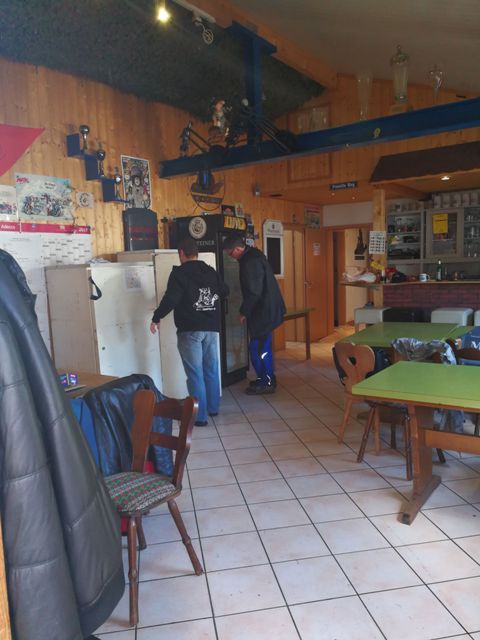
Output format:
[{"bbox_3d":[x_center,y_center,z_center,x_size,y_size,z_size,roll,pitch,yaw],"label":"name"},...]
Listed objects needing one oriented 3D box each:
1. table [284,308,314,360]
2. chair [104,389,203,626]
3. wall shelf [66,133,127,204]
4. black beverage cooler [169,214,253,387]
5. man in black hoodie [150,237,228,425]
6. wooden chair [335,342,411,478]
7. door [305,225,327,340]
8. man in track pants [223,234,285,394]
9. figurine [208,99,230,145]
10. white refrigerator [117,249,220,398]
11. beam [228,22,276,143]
[{"bbox_3d":[0.504,0.257,7.465,0.800,0.760,1.200,2,7,35],"label":"table"},{"bbox_3d":[-0.457,0.781,2.244,0.430,0.820,0.520,2,7,35],"label":"chair"},{"bbox_3d":[-1.468,-1.599,5.349,0.200,0.620,0.730,2,7,35],"label":"wall shelf"},{"bbox_3d":[-0.334,-0.244,6.344,0.660,2.040,0.610,2,7,35],"label":"black beverage cooler"},{"bbox_3d":[-0.462,0.093,4.660,0.600,1.690,0.450,-5,6,-28],"label":"man in black hoodie"},{"bbox_3d":[1.010,0.576,3.774,0.500,0.820,0.450,-6,7,-37],"label":"wooden chair"},{"bbox_3d":[1.525,-0.671,9.799,0.080,2.070,0.900,2,7,35],"label":"door"},{"bbox_3d":[0.145,-0.087,5.780,0.620,1.760,0.480,-1,6,13],"label":"man in track pants"},{"bbox_3d":[-0.237,-2.239,5.672,0.220,0.470,0.230,3,8,43],"label":"figurine"},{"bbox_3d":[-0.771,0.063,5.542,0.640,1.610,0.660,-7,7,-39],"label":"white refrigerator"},{"bbox_3d":[0.201,-2.476,5.368,0.190,1.120,0.720,2,7,35],"label":"beam"}]

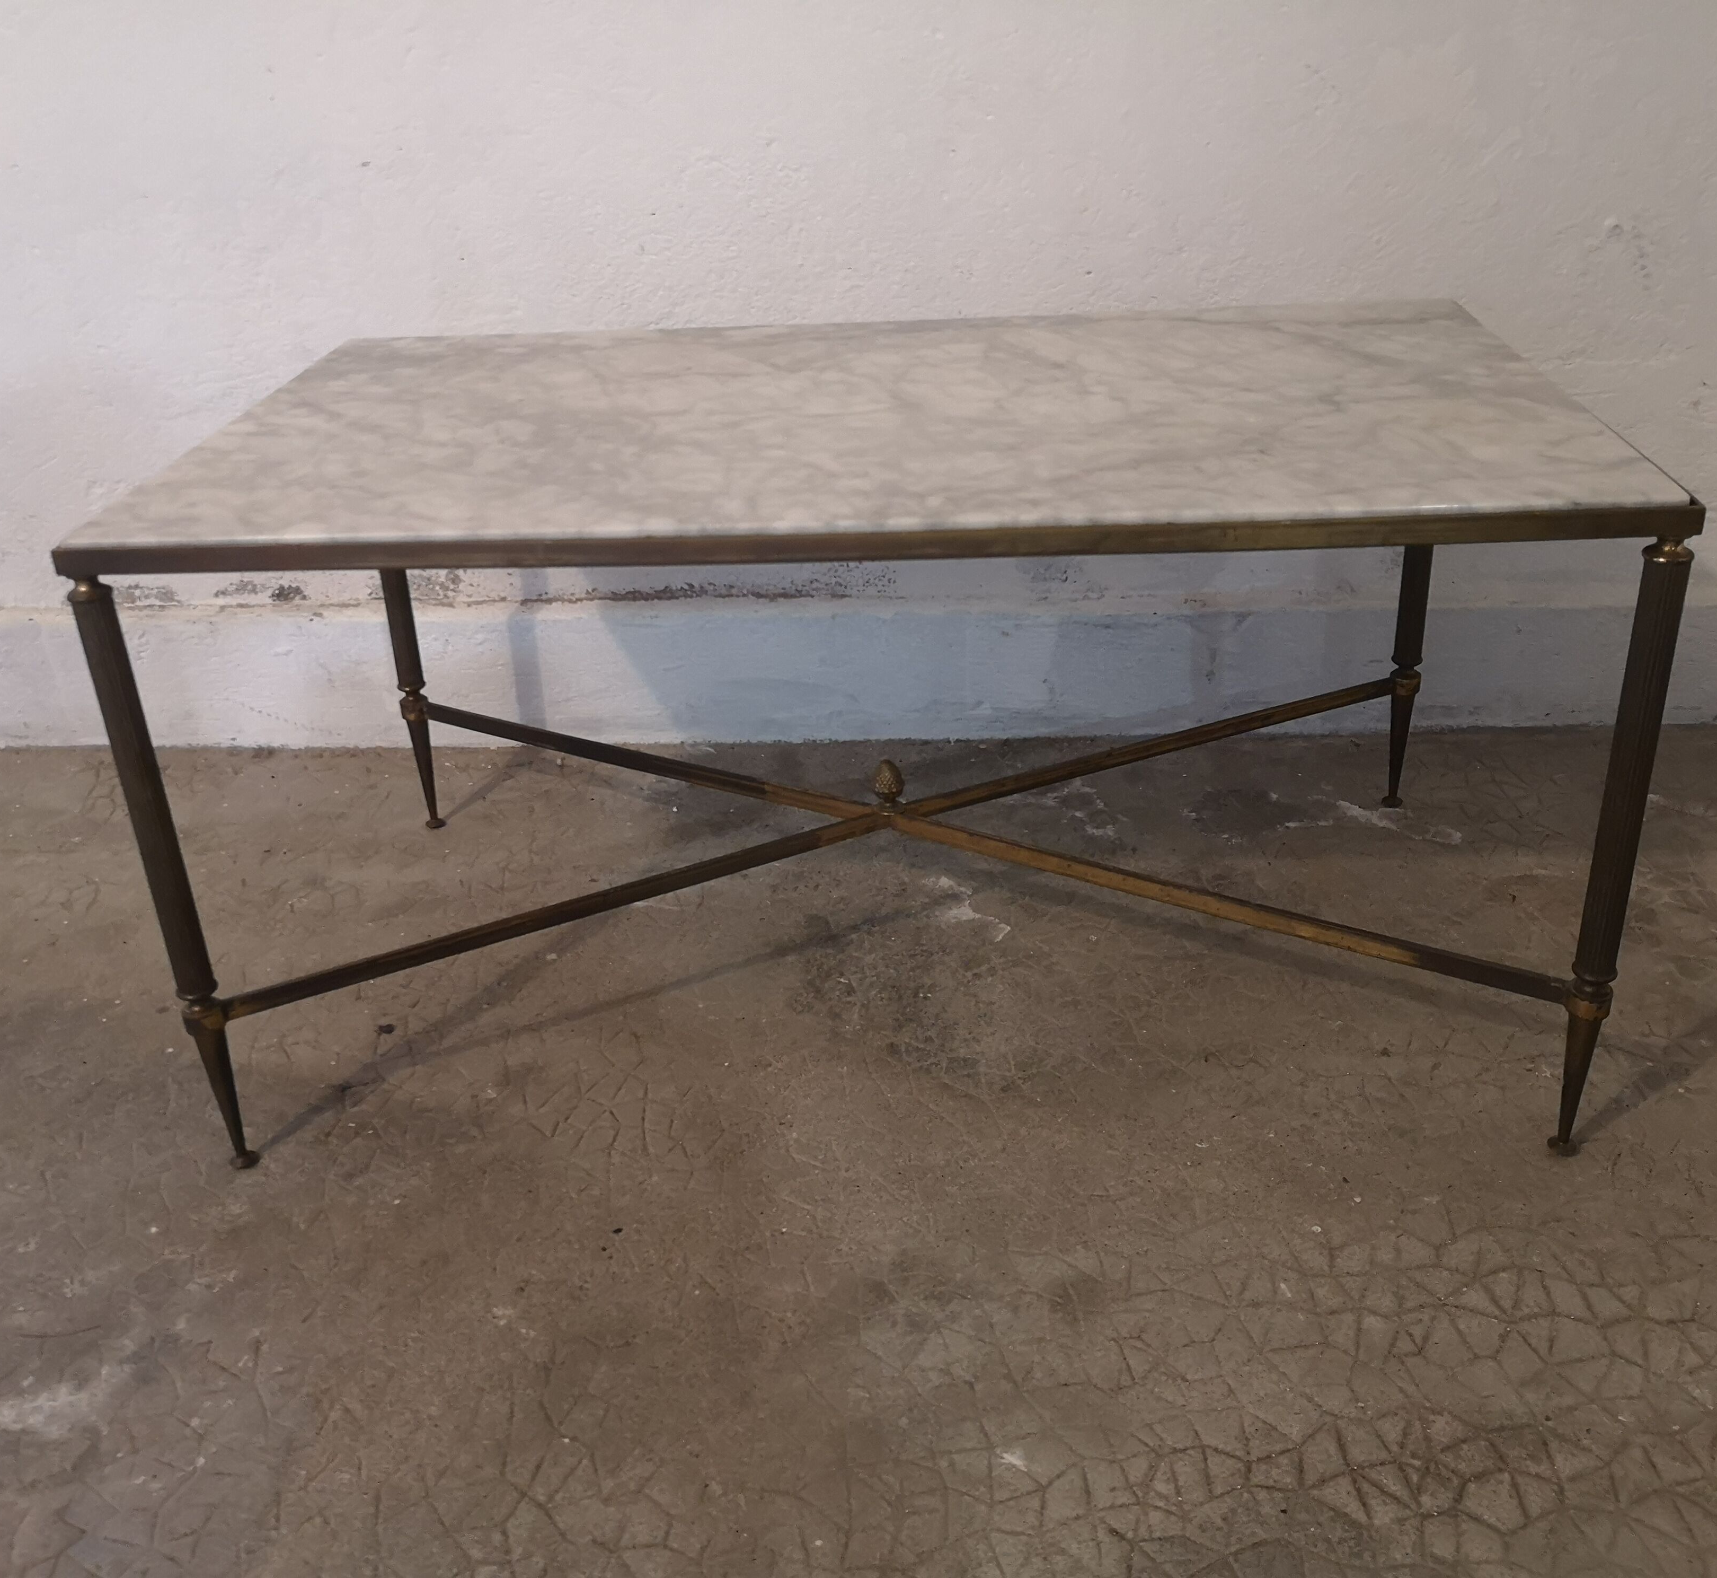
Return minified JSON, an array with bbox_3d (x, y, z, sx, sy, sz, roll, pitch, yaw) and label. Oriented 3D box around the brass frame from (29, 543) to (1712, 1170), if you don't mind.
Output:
[{"bbox_3d":[0.020,-0.055,1.193,0.871,0.429,0.484,-1,28,4],"label":"brass frame"}]

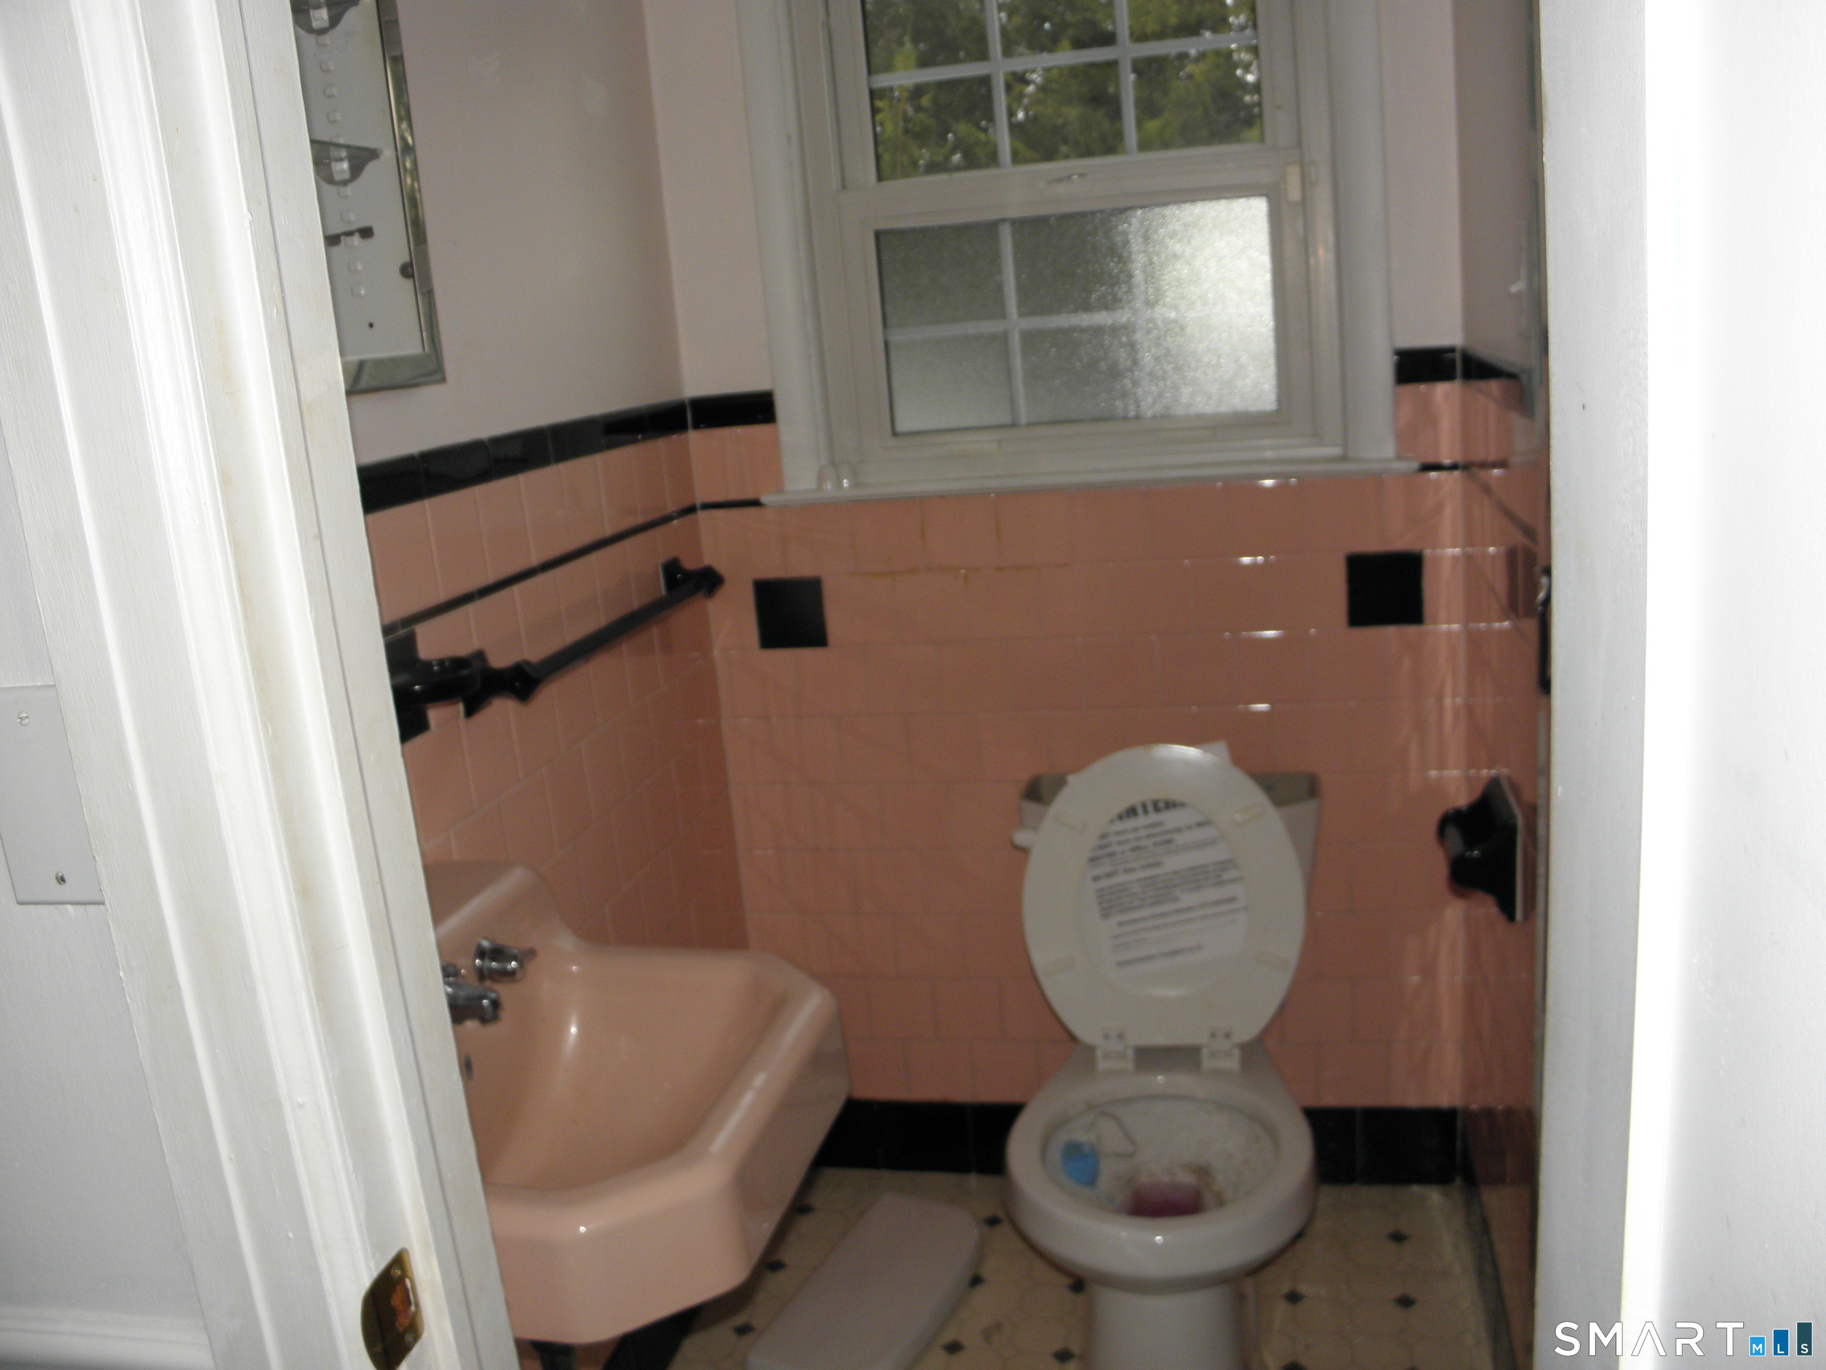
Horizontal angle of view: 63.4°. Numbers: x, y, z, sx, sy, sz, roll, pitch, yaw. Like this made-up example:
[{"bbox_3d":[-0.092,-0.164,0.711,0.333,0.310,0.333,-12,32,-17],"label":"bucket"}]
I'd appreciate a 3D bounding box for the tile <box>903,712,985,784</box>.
[{"bbox_3d":[0.049,0.096,2.281,0.108,0.108,0.009,-2,14,13],"label":"tile"}]

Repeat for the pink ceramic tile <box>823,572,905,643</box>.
[{"bbox_3d":[-0.076,-0.116,2.246,0.108,0.108,0.010,-2,14,11],"label":"pink ceramic tile"}]

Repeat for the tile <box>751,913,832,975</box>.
[{"bbox_3d":[-0.199,0.423,2.407,0.108,0.108,0.009,-2,14,12],"label":"tile"}]

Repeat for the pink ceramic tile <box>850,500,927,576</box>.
[{"bbox_3d":[-0.033,-0.219,2.217,0.108,0.108,0.009,-2,14,13],"label":"pink ceramic tile"}]

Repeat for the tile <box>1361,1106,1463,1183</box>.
[{"bbox_3d":[0.765,0.709,2.282,0.146,0.132,0.011,-2,14,12],"label":"tile"}]

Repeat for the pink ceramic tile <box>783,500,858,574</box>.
[{"bbox_3d":[-0.144,-0.221,2.220,0.108,0.108,0.009,-2,14,12],"label":"pink ceramic tile"}]

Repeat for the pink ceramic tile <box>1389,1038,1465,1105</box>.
[{"bbox_3d":[0.791,0.595,2.275,0.108,0.108,0.010,-2,14,11],"label":"pink ceramic tile"}]

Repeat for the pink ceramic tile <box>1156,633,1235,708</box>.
[{"bbox_3d":[0.417,-0.022,2.181,0.108,0.108,0.010,-2,14,11],"label":"pink ceramic tile"}]

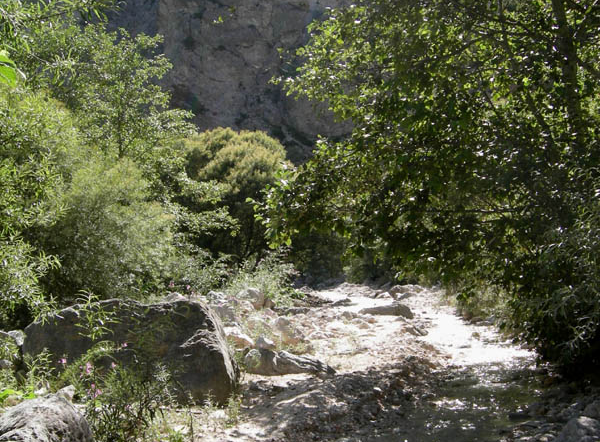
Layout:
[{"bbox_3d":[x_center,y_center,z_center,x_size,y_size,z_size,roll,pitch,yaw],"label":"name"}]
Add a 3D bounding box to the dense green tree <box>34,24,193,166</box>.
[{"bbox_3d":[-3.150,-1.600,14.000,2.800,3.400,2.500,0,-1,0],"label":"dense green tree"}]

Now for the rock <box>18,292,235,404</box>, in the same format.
[{"bbox_3d":[-1.520,1.100,7.500,1.900,0.920,1.200,0,-1,0],"label":"rock"}]

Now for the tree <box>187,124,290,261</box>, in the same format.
[{"bbox_3d":[-1.550,-0.600,20.000,2.600,3.300,2.500,0,-1,0],"label":"tree"}]

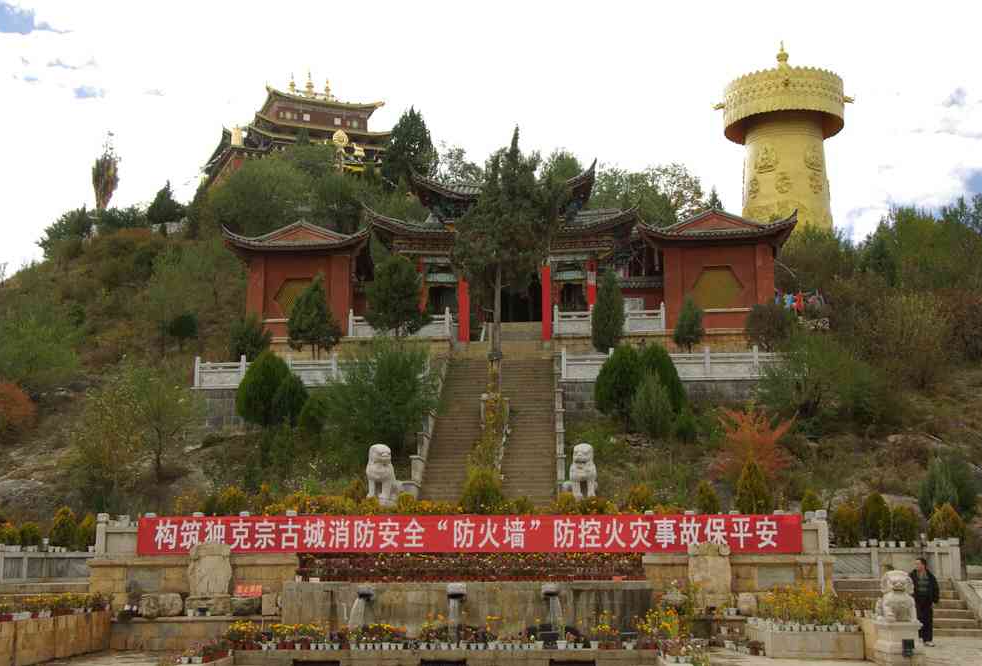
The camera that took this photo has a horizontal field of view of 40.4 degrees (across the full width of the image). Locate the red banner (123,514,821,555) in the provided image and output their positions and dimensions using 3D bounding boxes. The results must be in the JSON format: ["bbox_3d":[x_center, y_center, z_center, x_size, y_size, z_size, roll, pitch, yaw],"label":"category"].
[{"bbox_3d":[-0.422,4.066,26.800,13.300,0.780,0.080,-1,-10,3],"label":"red banner"}]

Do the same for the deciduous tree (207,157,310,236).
[{"bbox_3d":[-13.413,-7.759,77.000,6.000,5.004,6.000,1,-10,-10],"label":"deciduous tree"}]

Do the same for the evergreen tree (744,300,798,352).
[{"bbox_3d":[10.123,0.072,48.169,1.871,2.452,1.871,0,-10,0],"label":"evergreen tree"}]

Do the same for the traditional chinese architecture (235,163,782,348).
[{"bbox_3d":[0.807,-3.038,51.000,20.700,7.300,8.000,-1,-10,6],"label":"traditional chinese architecture"}]

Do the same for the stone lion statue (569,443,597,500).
[{"bbox_3d":[2.549,3.858,37.179,0.780,1.600,1.050,-1,-10,4],"label":"stone lion statue"}]

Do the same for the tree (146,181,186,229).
[{"bbox_3d":[-26.323,-10.262,108.271,3.115,4.182,3.115,0,-10,0],"label":"tree"}]

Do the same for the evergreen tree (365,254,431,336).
[{"bbox_3d":[-3.039,-1.091,43.755,2.196,3.039,2.087,0,-10,0],"label":"evergreen tree"}]

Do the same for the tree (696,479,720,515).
[{"bbox_3d":[5.110,4.024,31.500,0.680,1.120,0.680,-1,-10,3],"label":"tree"}]

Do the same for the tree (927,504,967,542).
[{"bbox_3d":[10.341,4.415,30.300,0.908,1.124,0.908,-4,-10,19],"label":"tree"}]

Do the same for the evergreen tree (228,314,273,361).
[{"bbox_3d":[-8.073,0.319,44.800,1.477,1.905,1.477,1,-10,-10],"label":"evergreen tree"}]

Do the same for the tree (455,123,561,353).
[{"bbox_3d":[0.576,-3.020,46.600,3.841,8.596,3.841,0,-10,1],"label":"tree"}]

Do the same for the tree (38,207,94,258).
[{"bbox_3d":[-25.444,-6.024,80.000,3.400,3.300,3.200,-1,-10,3],"label":"tree"}]

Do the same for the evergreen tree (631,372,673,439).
[{"bbox_3d":[4.709,2.134,39.364,1.239,1.956,1.177,0,-10,0],"label":"evergreen tree"}]

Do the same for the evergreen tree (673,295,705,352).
[{"bbox_3d":[6.540,-0.083,44.200,1.060,2.420,1.060,-2,-10,8],"label":"evergreen tree"}]

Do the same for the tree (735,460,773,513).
[{"bbox_3d":[6.058,3.658,30.800,0.877,1.423,0.877,-2,-10,11],"label":"tree"}]

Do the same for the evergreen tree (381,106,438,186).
[{"bbox_3d":[-5.496,-12.104,90.000,3.911,6.583,3.911,0,-10,-3],"label":"evergreen tree"}]

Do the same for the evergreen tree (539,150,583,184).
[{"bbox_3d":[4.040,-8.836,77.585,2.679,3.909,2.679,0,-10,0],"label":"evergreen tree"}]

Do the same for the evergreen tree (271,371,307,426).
[{"bbox_3d":[-6.279,2.098,41.800,1.150,1.750,1.150,-1,-10,3],"label":"evergreen tree"}]

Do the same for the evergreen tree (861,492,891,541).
[{"bbox_3d":[9.573,4.691,33.318,0.774,1.410,0.735,0,-10,0],"label":"evergreen tree"}]

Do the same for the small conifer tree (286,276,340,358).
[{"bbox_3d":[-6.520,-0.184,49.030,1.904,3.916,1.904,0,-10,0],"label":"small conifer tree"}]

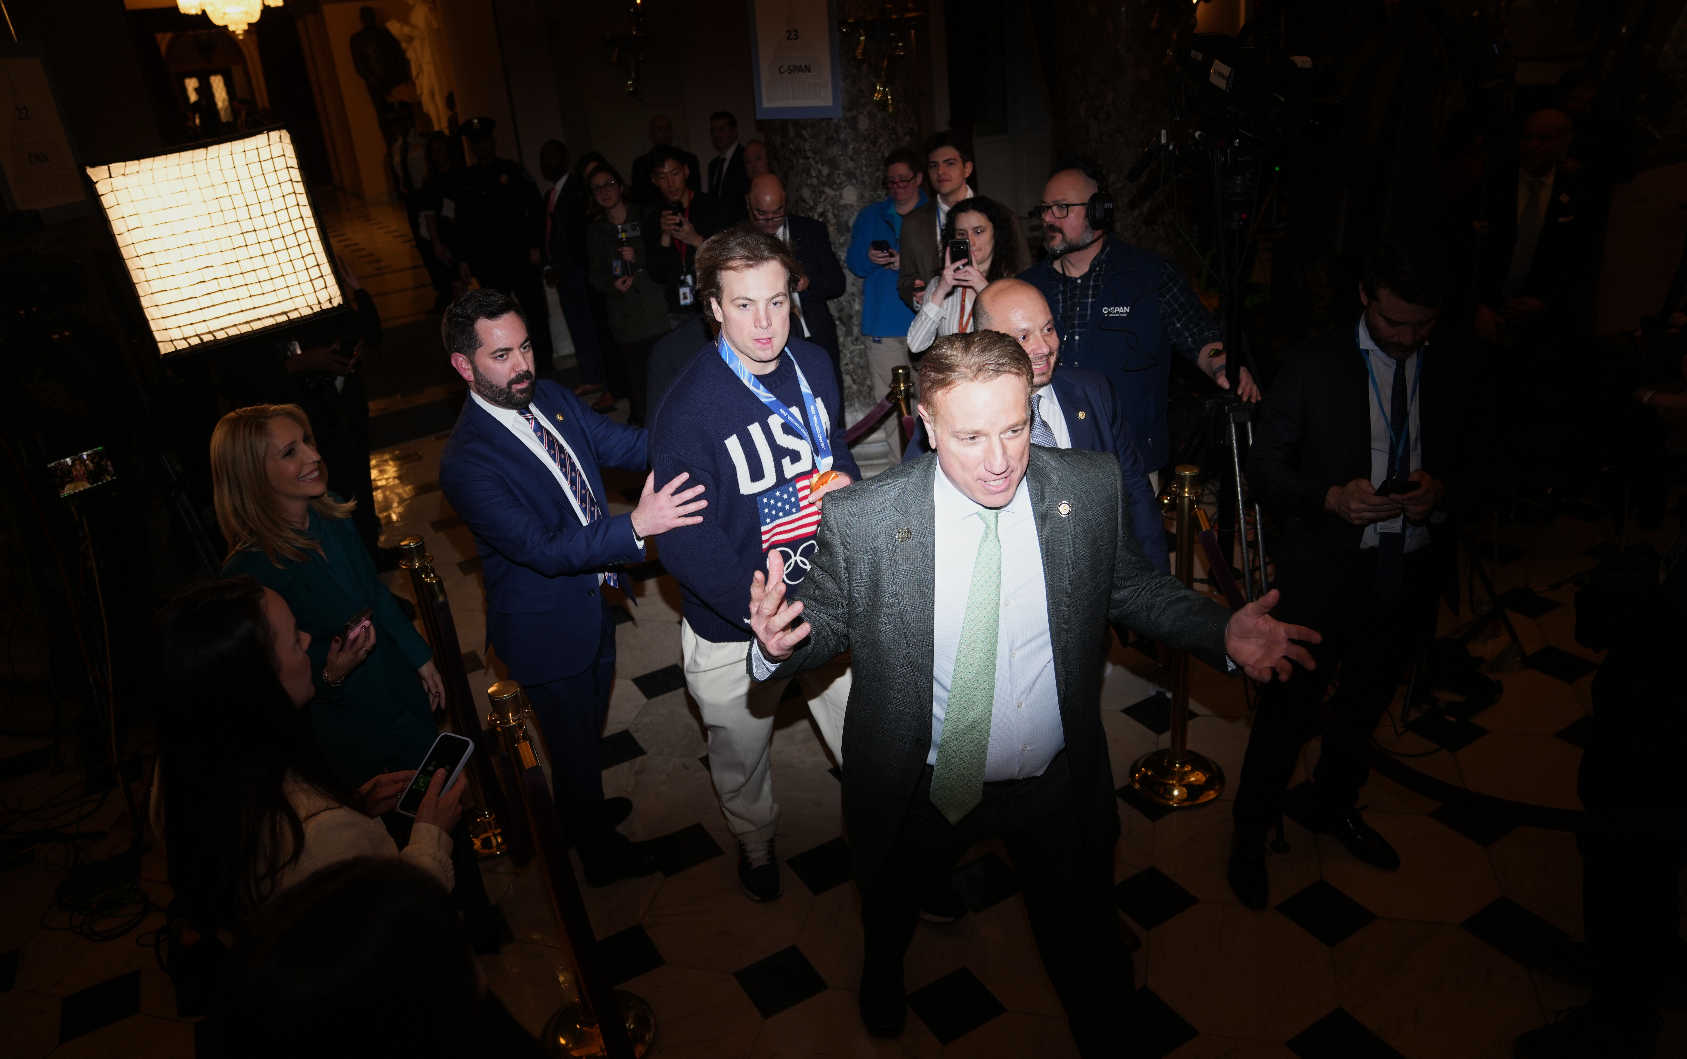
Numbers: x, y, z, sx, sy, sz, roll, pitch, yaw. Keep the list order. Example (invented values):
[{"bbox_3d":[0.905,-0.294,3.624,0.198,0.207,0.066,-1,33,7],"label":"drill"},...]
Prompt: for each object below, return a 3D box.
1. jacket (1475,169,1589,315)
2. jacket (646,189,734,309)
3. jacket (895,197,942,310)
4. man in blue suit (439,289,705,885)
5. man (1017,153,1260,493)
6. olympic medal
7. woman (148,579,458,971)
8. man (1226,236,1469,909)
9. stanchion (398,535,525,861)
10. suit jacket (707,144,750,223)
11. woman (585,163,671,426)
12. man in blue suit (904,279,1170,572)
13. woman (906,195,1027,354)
[{"bbox_3d":[2.487,-0.921,4.182,0.540,0.710,0.360,5,26,24],"label":"jacket"},{"bbox_3d":[-0.777,-1.361,5.752,0.480,0.620,0.380,-5,23,3],"label":"jacket"},{"bbox_3d":[0.560,-1.077,4.845,0.540,0.720,0.340,2,25,19],"label":"jacket"},{"bbox_3d":[-0.641,0.194,3.125,0.660,1.720,0.550,6,26,26],"label":"man in blue suit"},{"bbox_3d":[0.973,-0.345,3.880,0.740,1.800,0.500,2,25,18],"label":"man"},{"bbox_3d":[-0.036,-0.082,2.300,0.080,0.085,0.012,-17,26,-24],"label":"olympic medal"},{"bbox_3d":[-0.775,0.776,2.002,0.520,1.570,0.500,-15,25,-20],"label":"woman"},{"bbox_3d":[1.221,0.138,2.793,0.560,1.680,0.500,-6,23,0],"label":"man"},{"bbox_3d":[-1.192,0.499,3.437,0.290,1.020,0.290,-6,23,0],"label":"stanchion"},{"bbox_3d":[-0.697,-2.318,8.013,0.520,0.720,0.320,7,26,27],"label":"suit jacket"},{"bbox_3d":[-1.278,-1.395,6.994,0.520,1.680,0.420,-6,23,0],"label":"woman"},{"bbox_3d":[0.481,0.269,2.620,0.600,1.720,0.440,-11,24,-11],"label":"man in blue suit"},{"bbox_3d":[0.576,-0.503,4.567,0.520,1.620,0.460,-2,24,9],"label":"woman"}]

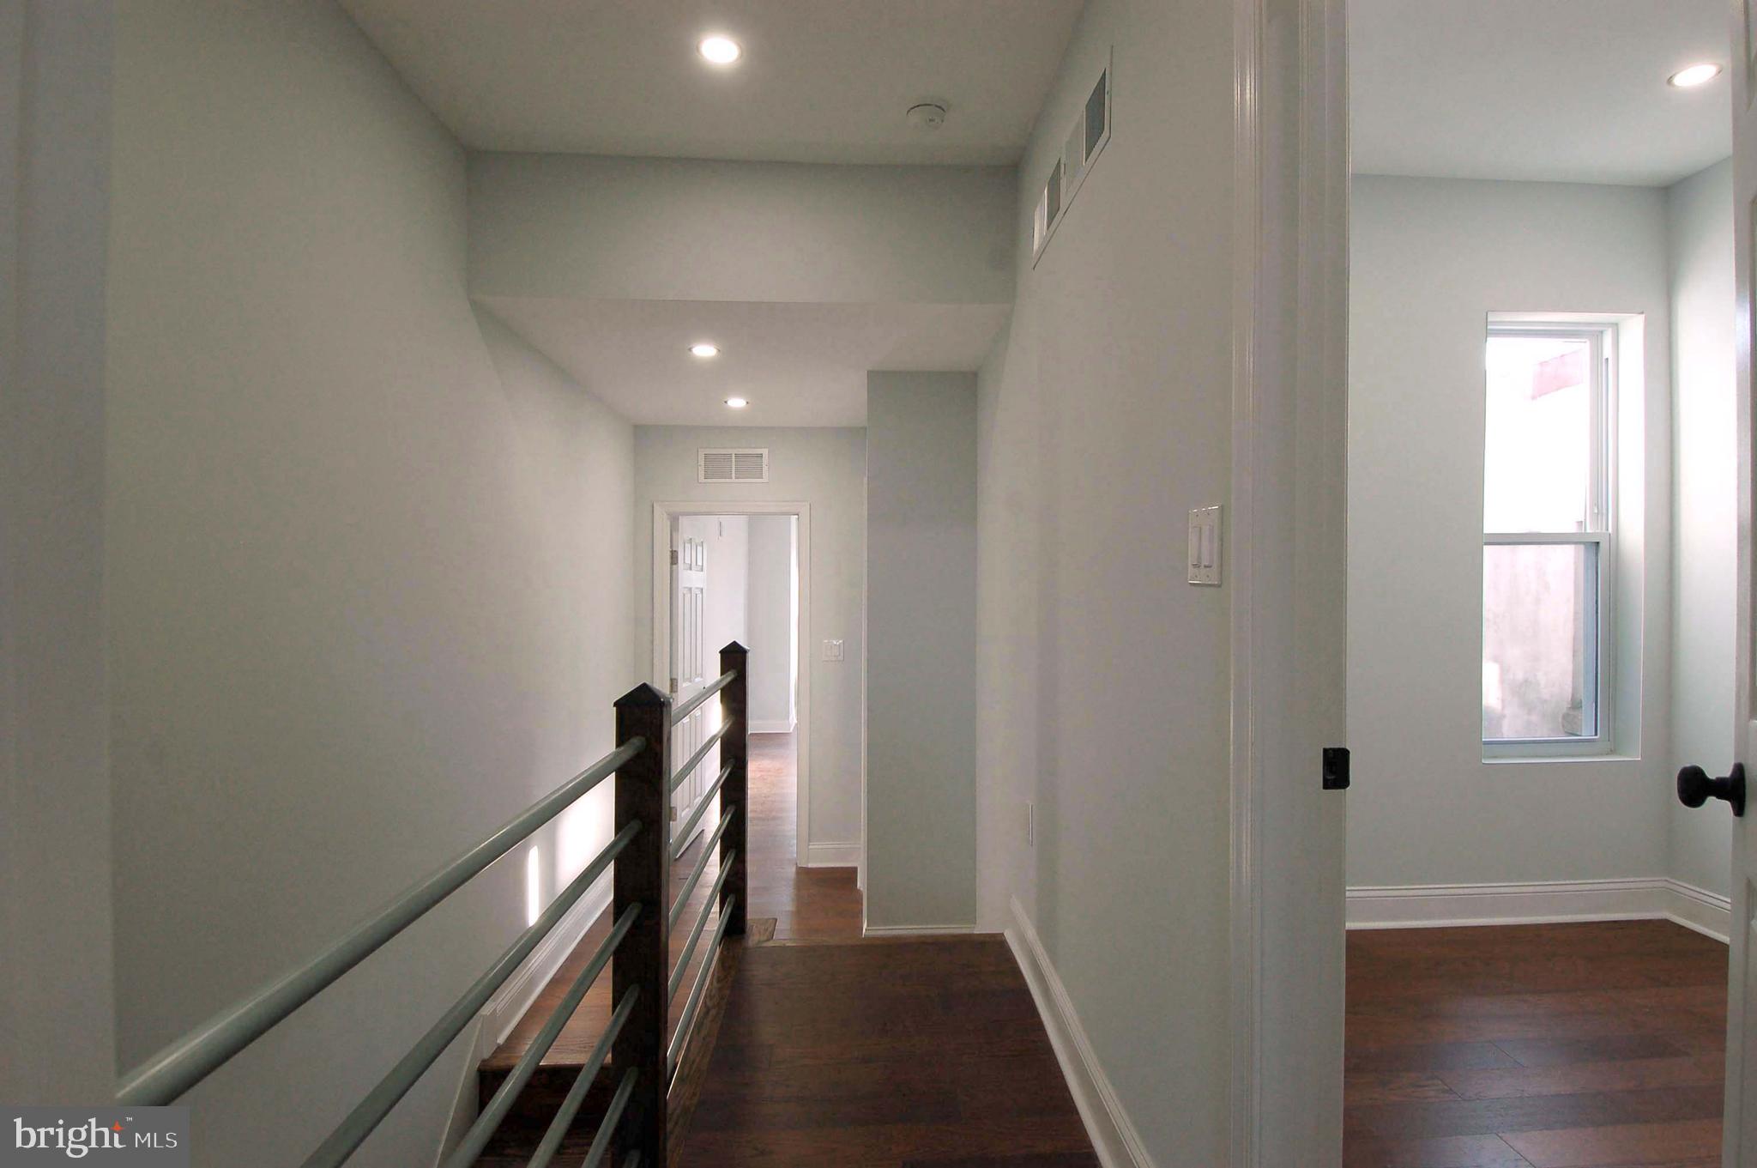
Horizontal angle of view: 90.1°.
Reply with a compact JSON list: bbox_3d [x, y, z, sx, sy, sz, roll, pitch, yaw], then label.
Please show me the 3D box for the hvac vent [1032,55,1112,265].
[{"bbox_3d":[0.464,-1.030,2.220,0.020,0.196,0.785,0,0,-2],"label":"hvac vent"}]

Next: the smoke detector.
[{"bbox_3d":[0.142,-1.352,2.565,0.125,0.042,0.125,0,0,-2],"label":"smoke detector"}]

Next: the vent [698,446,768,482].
[{"bbox_3d":[-0.841,-0.687,5.090,0.403,0.197,0.020,0,0,-2],"label":"vent"}]

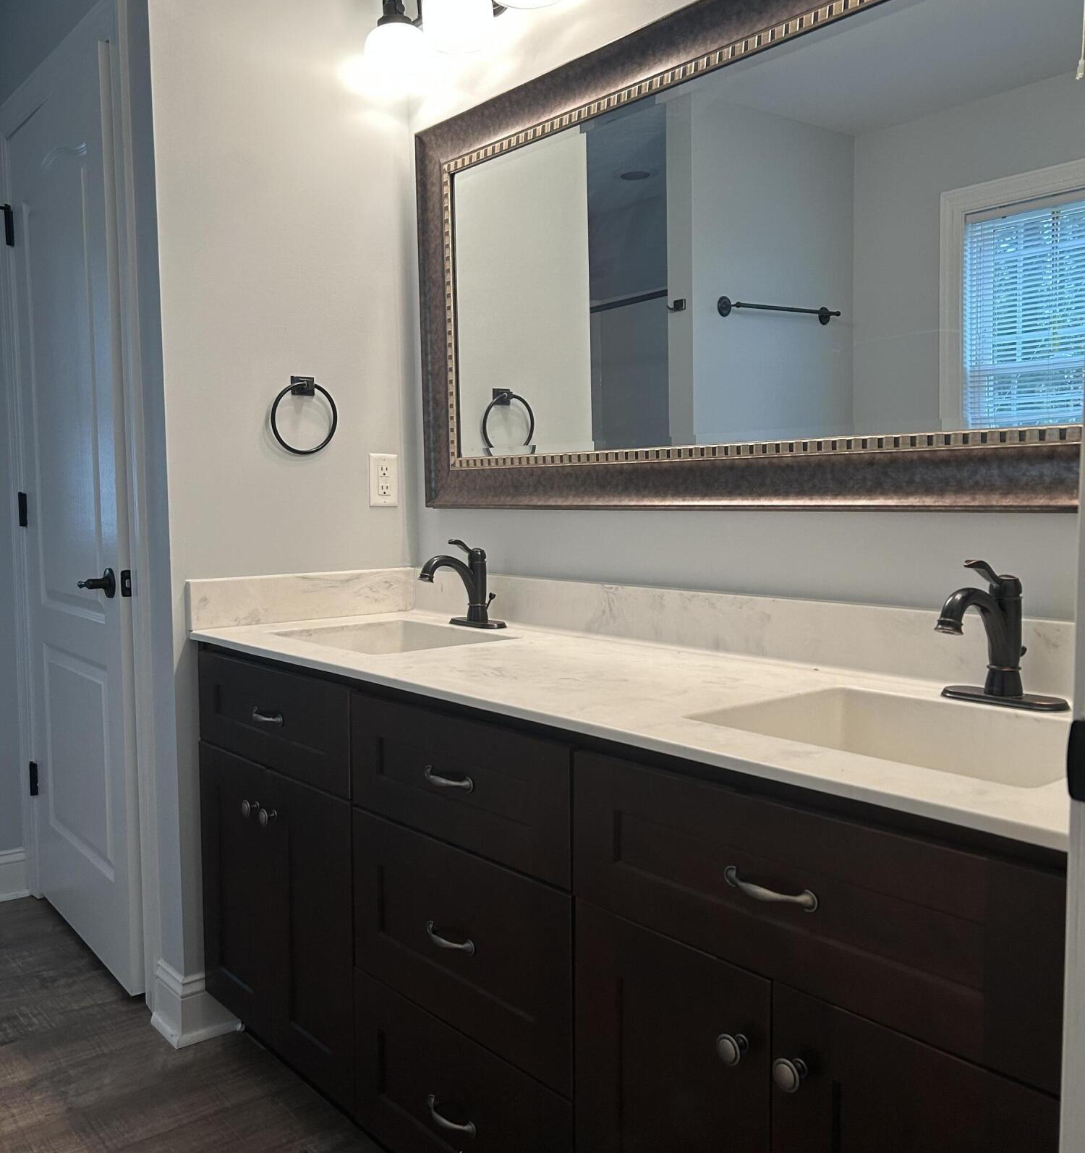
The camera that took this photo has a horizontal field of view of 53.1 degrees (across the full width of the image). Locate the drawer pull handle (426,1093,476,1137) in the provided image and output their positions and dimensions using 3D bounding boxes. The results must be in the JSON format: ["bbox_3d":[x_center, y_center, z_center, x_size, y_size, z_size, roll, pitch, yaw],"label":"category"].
[{"bbox_3d":[-0.141,0.789,1.581,0.029,0.021,0.118,-4,6,-39],"label":"drawer pull handle"}]

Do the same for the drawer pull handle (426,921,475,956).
[{"bbox_3d":[-0.141,0.520,1.557,0.029,0.021,0.118,-4,6,-39],"label":"drawer pull handle"}]

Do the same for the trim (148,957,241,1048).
[{"bbox_3d":[-0.731,0.878,2.284,0.136,0.135,0.163,-4,6,-40],"label":"trim"}]

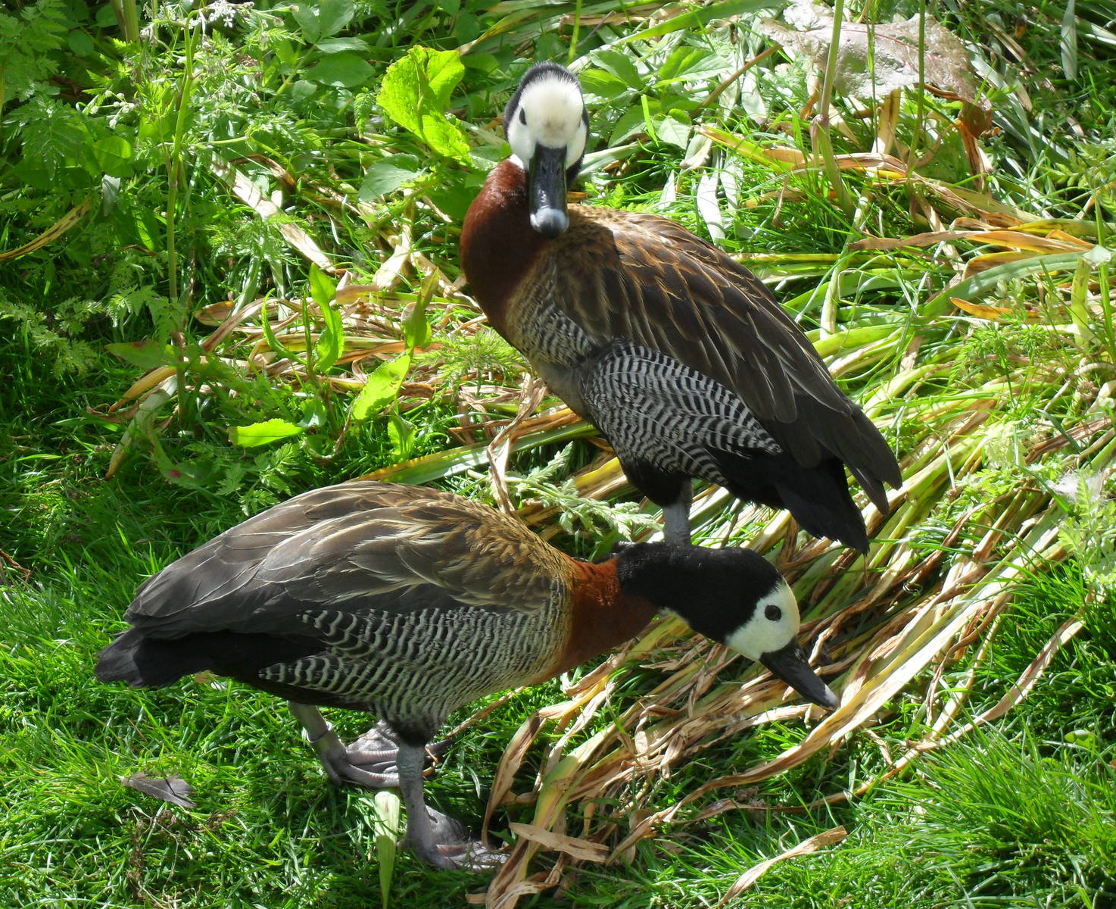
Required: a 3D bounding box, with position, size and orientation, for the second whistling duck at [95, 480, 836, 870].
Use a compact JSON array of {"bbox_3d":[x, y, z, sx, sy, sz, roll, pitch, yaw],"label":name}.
[{"bbox_3d":[-0.047,0.105,1.984,0.408,0.222,0.140,-6,35,-8],"label":"second whistling duck"}]

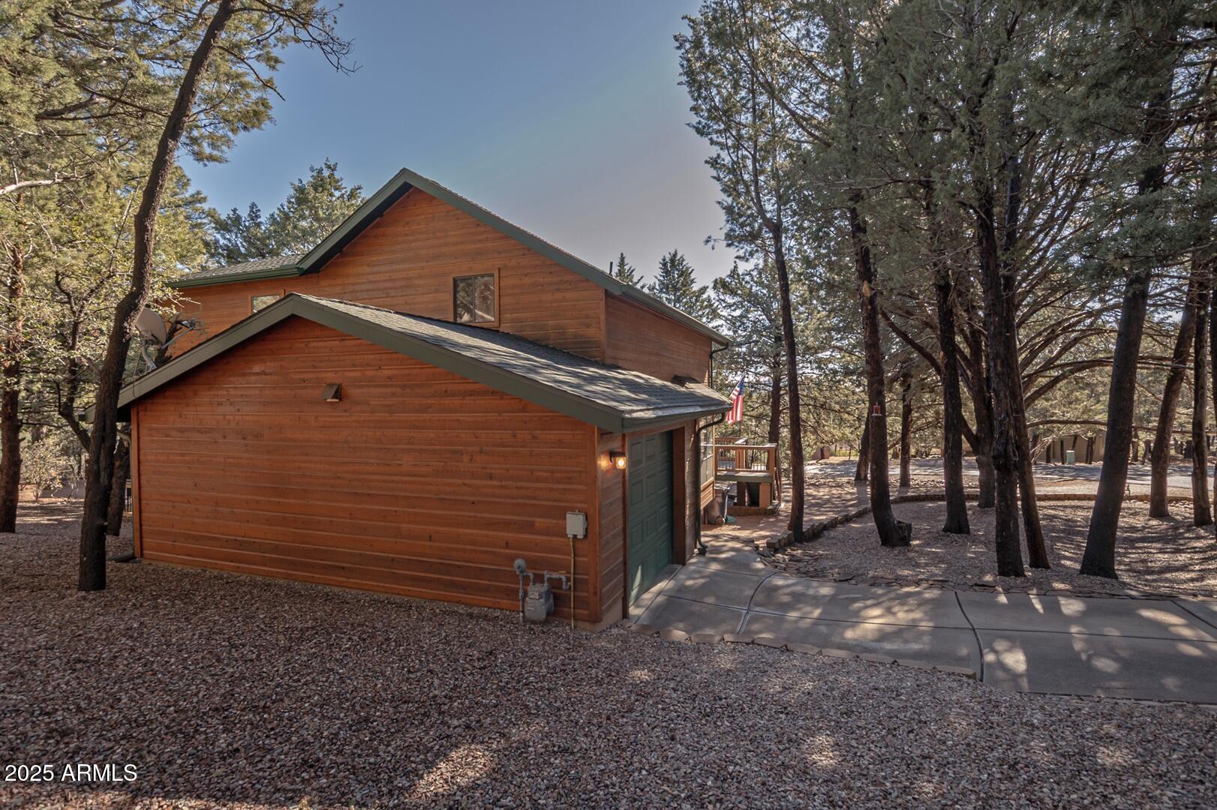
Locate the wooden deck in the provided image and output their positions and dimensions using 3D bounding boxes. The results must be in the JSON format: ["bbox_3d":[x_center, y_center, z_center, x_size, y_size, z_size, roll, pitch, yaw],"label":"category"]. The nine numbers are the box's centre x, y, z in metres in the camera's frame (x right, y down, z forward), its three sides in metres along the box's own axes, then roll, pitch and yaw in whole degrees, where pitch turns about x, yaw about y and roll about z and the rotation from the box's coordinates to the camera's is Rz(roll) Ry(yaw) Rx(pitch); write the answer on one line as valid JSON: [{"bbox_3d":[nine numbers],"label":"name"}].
[{"bbox_3d":[4.796,2.391,20.007,2.400,2.279,2.900,0,1,21],"label":"wooden deck"}]

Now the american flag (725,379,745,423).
[{"bbox_3d":[4.066,-0.122,18.400,0.620,1.500,0.250,0,1,21],"label":"american flag"}]

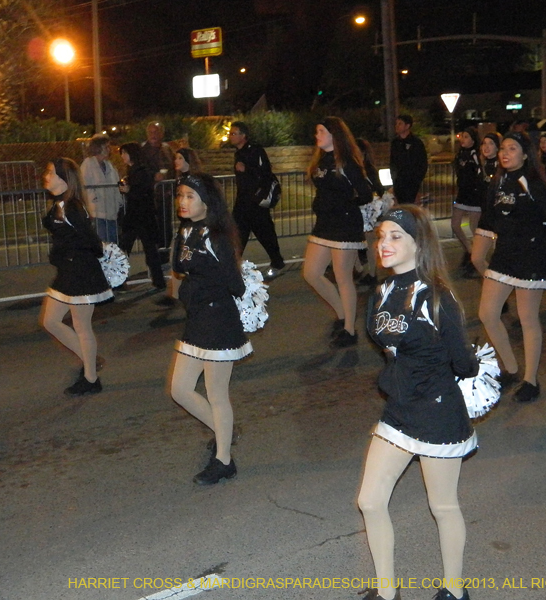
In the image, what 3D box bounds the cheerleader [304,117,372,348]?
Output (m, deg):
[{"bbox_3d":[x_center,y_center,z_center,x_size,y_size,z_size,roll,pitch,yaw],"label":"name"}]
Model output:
[{"bbox_3d":[0.508,-0.539,8.550,0.470,1.760,0.430,-9,12,-32],"label":"cheerleader"}]

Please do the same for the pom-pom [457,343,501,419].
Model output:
[{"bbox_3d":[0.779,0.313,4.220,0.200,0.280,0.210,-2,10,0],"label":"pom-pom"}]

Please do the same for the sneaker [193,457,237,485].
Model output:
[{"bbox_3d":[-0.303,0.900,5.720,0.245,0.112,0.097,-7,12,-27],"label":"sneaker"}]

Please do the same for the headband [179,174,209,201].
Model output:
[{"bbox_3d":[-0.391,-0.568,5.480,0.155,0.122,0.165,-2,10,0],"label":"headband"}]

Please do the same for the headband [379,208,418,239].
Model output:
[{"bbox_3d":[0.473,-0.278,4.000,0.160,0.115,0.150,-9,13,-34],"label":"headband"}]

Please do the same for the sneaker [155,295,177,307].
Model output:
[{"bbox_3d":[-1.062,0.005,10.779,0.260,0.110,0.100,-9,13,-37],"label":"sneaker"}]

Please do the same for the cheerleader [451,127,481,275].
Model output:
[{"bbox_3d":[2.178,-1.108,12.100,0.390,1.620,0.410,-10,13,-36],"label":"cheerleader"}]

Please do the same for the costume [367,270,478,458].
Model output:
[{"bbox_3d":[0.565,0.243,4.101,0.350,0.690,0.410,-9,13,-37],"label":"costume"}]

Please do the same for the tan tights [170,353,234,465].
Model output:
[{"bbox_3d":[-0.383,0.566,5.824,0.330,0.640,0.270,-9,13,-37],"label":"tan tights"}]

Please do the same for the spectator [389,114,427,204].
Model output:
[{"bbox_3d":[1.715,-1.455,13.772,0.360,1.770,0.520,-10,14,-41],"label":"spectator"}]

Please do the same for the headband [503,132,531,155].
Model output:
[{"bbox_3d":[1.519,-0.966,6.750,0.165,0.120,0.160,-10,13,-36],"label":"headband"}]

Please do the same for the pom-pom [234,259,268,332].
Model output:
[{"bbox_3d":[-0.121,-0.019,5.839,0.270,0.380,0.280,-1,11,0],"label":"pom-pom"}]

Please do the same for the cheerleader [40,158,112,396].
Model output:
[{"bbox_3d":[-1.357,-0.166,7.500,0.430,1.630,0.410,-8,12,-30],"label":"cheerleader"}]

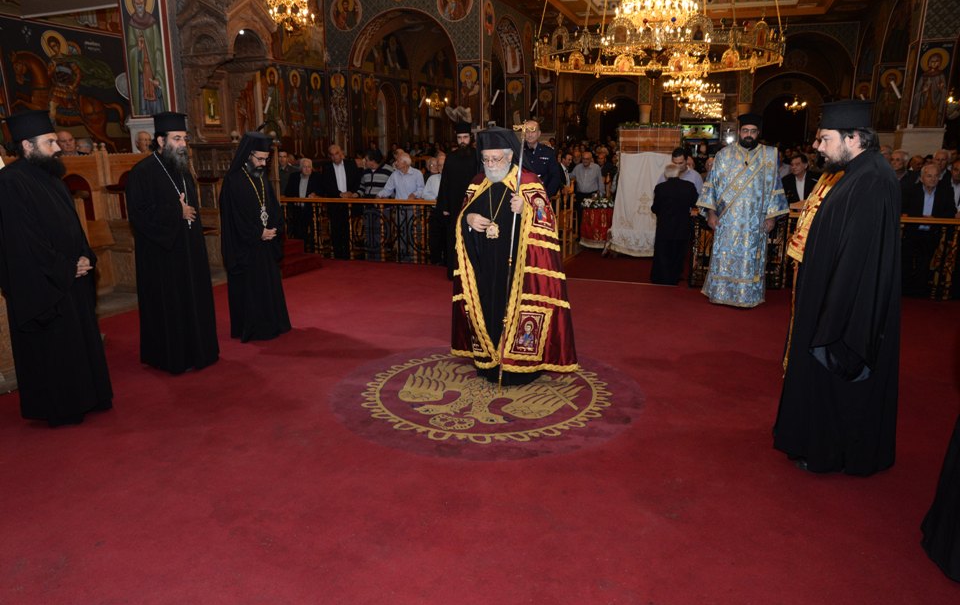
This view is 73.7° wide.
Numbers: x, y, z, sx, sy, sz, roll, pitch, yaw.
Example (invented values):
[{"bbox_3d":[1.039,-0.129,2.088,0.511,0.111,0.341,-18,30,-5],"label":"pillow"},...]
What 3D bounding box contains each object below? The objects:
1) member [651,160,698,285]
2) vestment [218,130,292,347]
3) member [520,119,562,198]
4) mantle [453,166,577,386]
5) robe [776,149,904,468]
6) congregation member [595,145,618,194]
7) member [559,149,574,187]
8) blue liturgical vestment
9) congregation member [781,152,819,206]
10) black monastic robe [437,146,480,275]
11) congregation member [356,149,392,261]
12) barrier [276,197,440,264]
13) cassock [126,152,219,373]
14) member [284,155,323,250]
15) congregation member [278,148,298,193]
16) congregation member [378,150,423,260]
[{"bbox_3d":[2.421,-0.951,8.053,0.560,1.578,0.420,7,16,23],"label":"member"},{"bbox_3d":[-1.969,-0.578,5.638,0.500,1.744,0.600,9,17,32],"label":"vestment"},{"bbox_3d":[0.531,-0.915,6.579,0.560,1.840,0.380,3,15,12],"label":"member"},{"bbox_3d":[0.237,-0.224,4.654,0.870,1.529,0.570,6,16,20],"label":"mantle"},{"bbox_3d":[1.812,0.047,3.316,0.520,1.600,0.620,6,15,21],"label":"robe"},{"bbox_3d":[2.070,-1.663,10.517,0.520,1.730,0.360,3,15,12],"label":"congregation member"},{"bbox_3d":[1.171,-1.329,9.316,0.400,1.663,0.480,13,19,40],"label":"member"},{"bbox_3d":[2.690,-0.818,6.604,0.840,1.600,0.480,5,15,20],"label":"blue liturgical vestment"},{"bbox_3d":[3.755,-0.912,7.697,0.550,1.690,0.450,9,17,29],"label":"congregation member"},{"bbox_3d":[-0.221,-1.125,7.999,0.680,1.624,0.450,1,15,3],"label":"black monastic robe"},{"bbox_3d":[-1.445,-1.237,8.819,0.540,1.710,0.450,5,15,19],"label":"congregation member"},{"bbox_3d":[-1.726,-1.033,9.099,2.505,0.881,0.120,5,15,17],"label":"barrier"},{"bbox_3d":[-2.238,-0.299,4.724,0.520,1.570,0.630,6,16,23],"label":"cassock"},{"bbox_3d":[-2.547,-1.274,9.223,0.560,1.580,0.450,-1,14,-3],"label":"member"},{"bbox_3d":[-3.126,-1.642,10.489,0.520,1.650,0.380,-4,15,-14],"label":"congregation member"},{"bbox_3d":[-1.087,-1.289,9.169,0.620,1.645,0.480,6,16,22],"label":"congregation member"}]

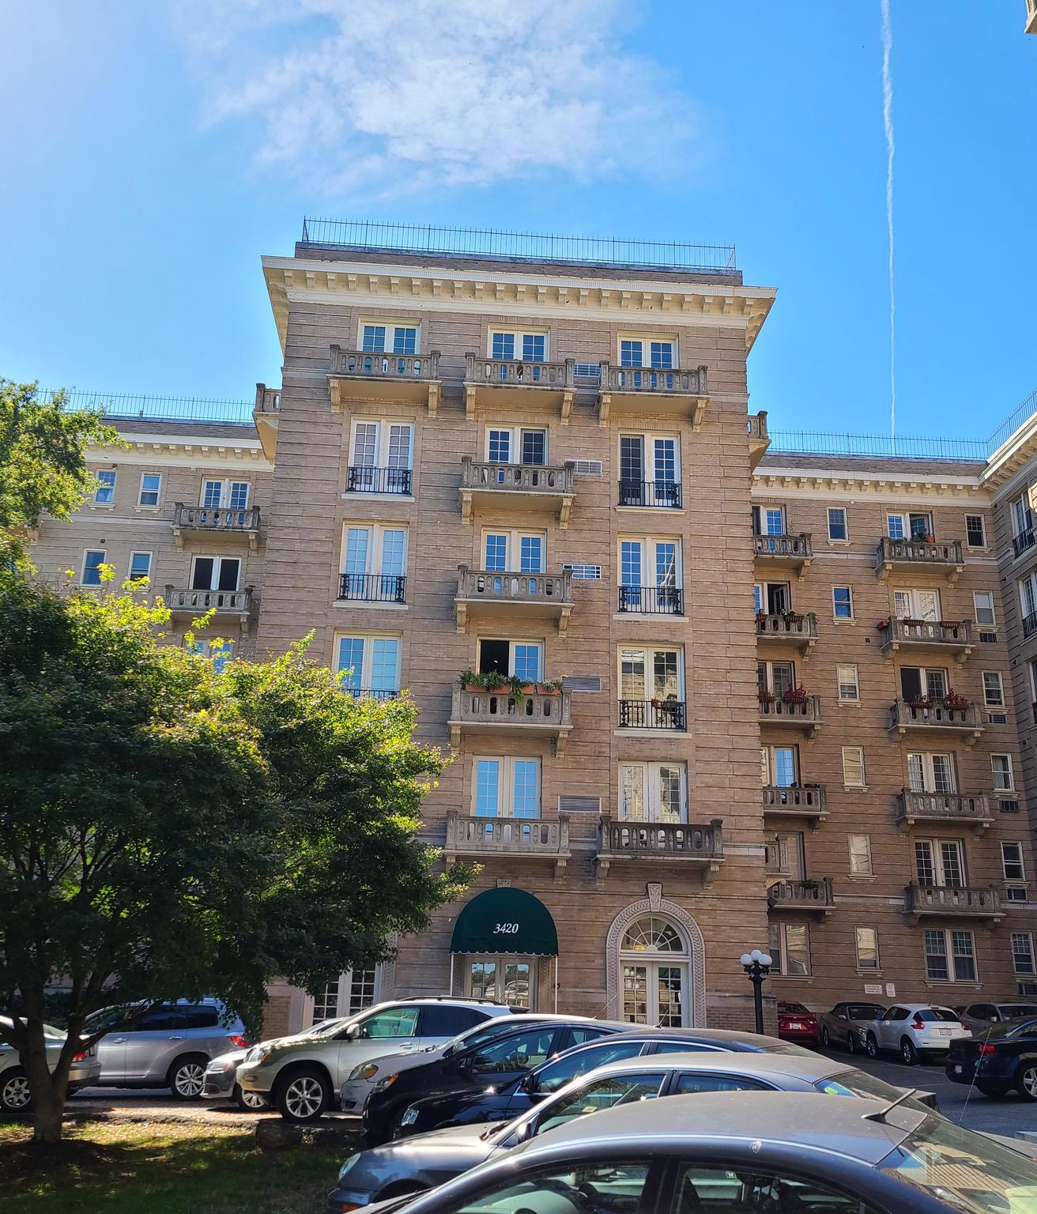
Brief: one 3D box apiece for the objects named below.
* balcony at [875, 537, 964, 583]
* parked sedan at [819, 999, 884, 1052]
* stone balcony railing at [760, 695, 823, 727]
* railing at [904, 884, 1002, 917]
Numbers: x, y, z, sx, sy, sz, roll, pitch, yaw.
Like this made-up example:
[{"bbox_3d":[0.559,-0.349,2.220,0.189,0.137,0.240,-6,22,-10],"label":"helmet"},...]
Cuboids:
[{"bbox_3d":[15.349,-1.690,46.386,3.170,1.560,1.040,3,-18,-3],"label":"balcony"},{"bbox_3d":[10.719,12.998,37.486,1.820,1.440,4.850,2,-19,-2],"label":"parked sedan"},{"bbox_3d":[9.006,3.675,42.418,3.070,1.030,1.030,2,-18,-4],"label":"stone balcony railing"},{"bbox_3d":[14.796,10.001,41.329,3.100,1.020,1.000,2,-19,-4],"label":"railing"}]

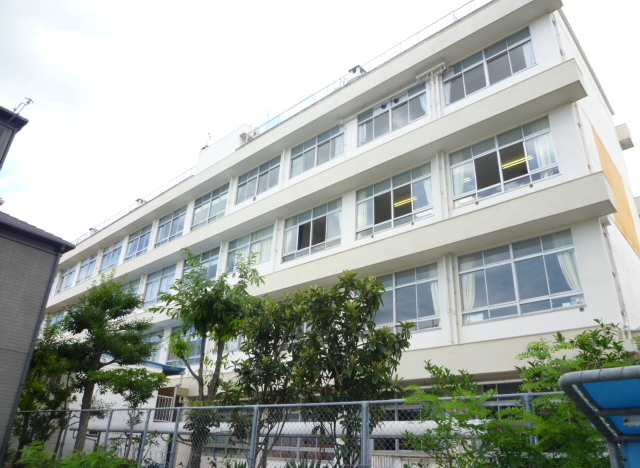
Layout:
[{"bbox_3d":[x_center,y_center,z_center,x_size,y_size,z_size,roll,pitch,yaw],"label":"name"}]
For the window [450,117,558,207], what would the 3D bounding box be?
[{"bbox_3d":[6.007,-2.318,15.435,3.459,2.189,0.180,-19,-33,38],"label":"window"}]

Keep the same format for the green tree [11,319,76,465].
[{"bbox_3d":[-8.788,5.037,15.225,2.200,5.557,2.200,16,-28,-25],"label":"green tree"}]

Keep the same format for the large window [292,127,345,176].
[{"bbox_3d":[-0.166,-3.955,22.527,3.459,1.710,0.180,-19,-33,38],"label":"large window"}]

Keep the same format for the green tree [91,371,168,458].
[{"bbox_3d":[-4.822,4.934,11.706,1.800,3.077,1.800,12,-27,-18],"label":"green tree"}]

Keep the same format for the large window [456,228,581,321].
[{"bbox_3d":[5.834,1.347,13.706,3.459,2.257,0.180,-19,-33,38],"label":"large window"}]

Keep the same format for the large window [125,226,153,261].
[{"bbox_3d":[-12.641,0.671,32.152,3.380,2.146,0.150,-19,-33,38],"label":"large window"}]

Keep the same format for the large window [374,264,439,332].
[{"bbox_3d":[2.658,2.444,16.349,3.459,2.257,0.180,-19,-33,38],"label":"large window"}]

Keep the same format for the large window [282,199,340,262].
[{"bbox_3d":[-0.371,-0.121,20.106,3.388,2.203,0.150,-19,-33,38],"label":"large window"}]

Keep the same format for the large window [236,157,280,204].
[{"bbox_3d":[-3.282,-2.771,24.479,3.385,1.691,0.150,-19,-33,38],"label":"large window"}]

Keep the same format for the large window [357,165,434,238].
[{"bbox_3d":[2.725,-1.187,17.528,3.391,2.218,0.150,-19,-33,38],"label":"large window"}]

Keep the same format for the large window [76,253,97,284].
[{"bbox_3d":[-19.234,2.843,38.280,3.459,2.189,0.180,-19,-33,38],"label":"large window"}]

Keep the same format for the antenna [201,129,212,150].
[{"bbox_3d":[-7.382,-6.141,30.194,0.600,1.650,0.500,-19,-33,38],"label":"antenna"}]

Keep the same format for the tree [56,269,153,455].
[{"bbox_3d":[-6.430,4.100,13.550,2.800,5.900,2.700,-19,-33,38],"label":"tree"}]

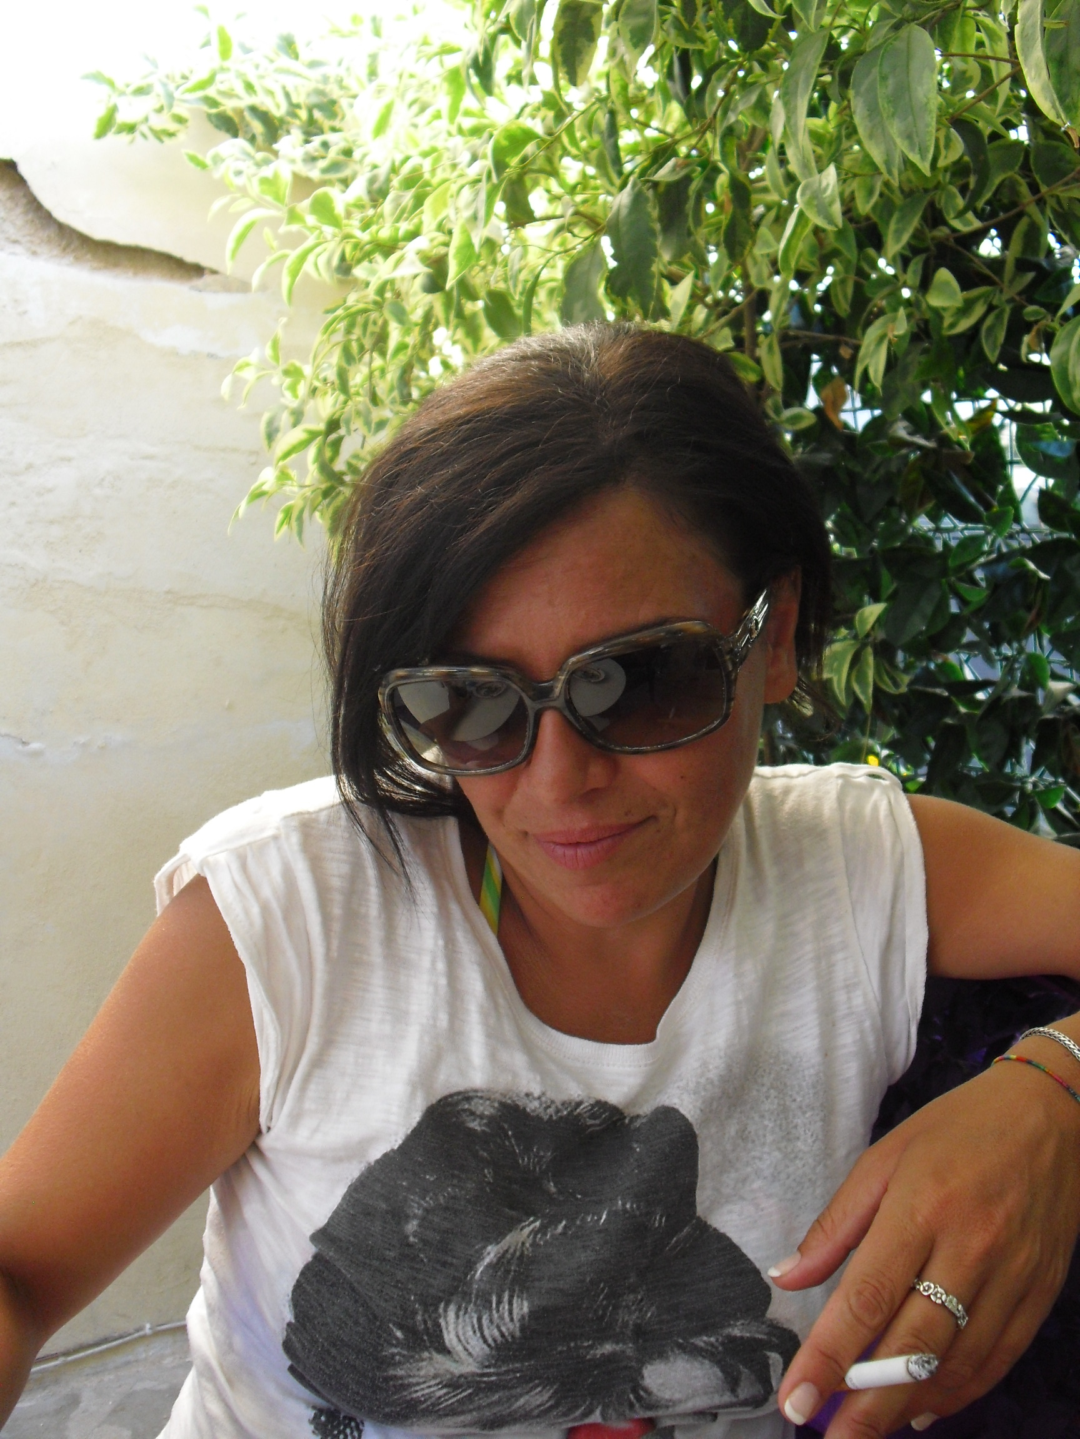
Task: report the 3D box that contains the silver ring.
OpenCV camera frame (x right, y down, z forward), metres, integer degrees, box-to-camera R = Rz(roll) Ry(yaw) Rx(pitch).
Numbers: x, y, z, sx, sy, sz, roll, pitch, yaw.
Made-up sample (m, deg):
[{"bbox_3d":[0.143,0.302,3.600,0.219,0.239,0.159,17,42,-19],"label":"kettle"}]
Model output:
[{"bbox_3d":[0.137,0.200,0.513,0.020,0.004,0.020,31,-25,23],"label":"silver ring"}]

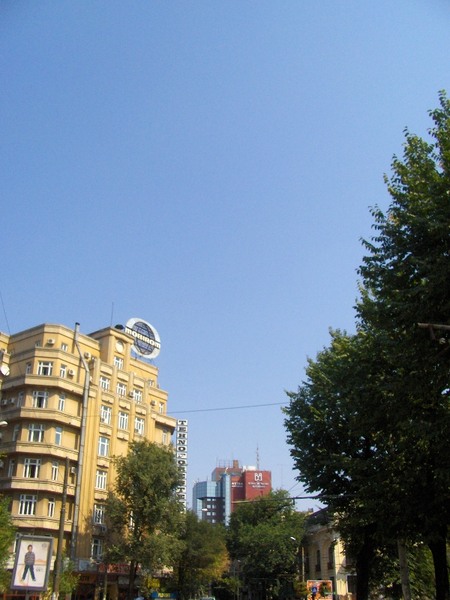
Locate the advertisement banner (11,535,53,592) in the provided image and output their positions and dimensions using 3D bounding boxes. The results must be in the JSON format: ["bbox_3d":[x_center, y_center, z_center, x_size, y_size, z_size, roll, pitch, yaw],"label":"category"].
[{"bbox_3d":[-7.862,10.730,24.731,1.420,2.000,0.200,12,-28,-22],"label":"advertisement banner"}]

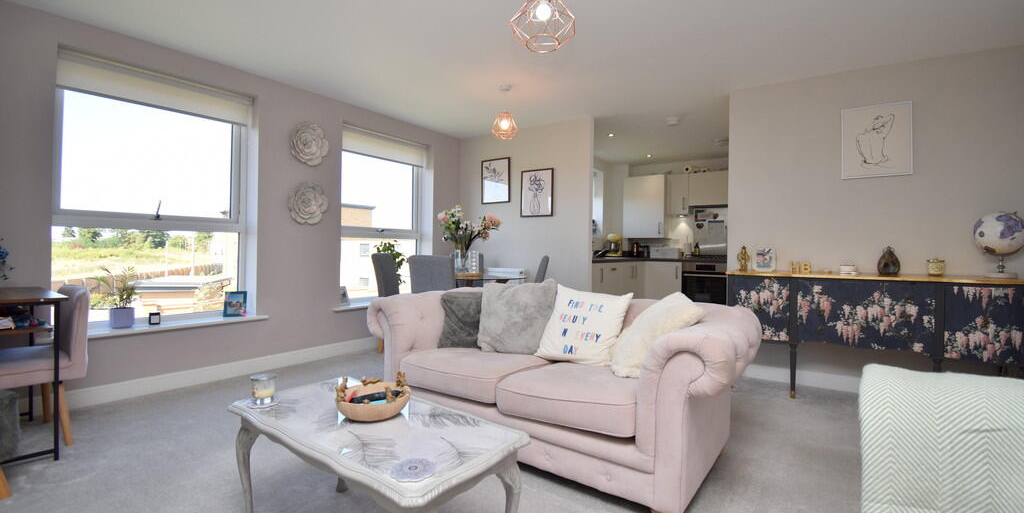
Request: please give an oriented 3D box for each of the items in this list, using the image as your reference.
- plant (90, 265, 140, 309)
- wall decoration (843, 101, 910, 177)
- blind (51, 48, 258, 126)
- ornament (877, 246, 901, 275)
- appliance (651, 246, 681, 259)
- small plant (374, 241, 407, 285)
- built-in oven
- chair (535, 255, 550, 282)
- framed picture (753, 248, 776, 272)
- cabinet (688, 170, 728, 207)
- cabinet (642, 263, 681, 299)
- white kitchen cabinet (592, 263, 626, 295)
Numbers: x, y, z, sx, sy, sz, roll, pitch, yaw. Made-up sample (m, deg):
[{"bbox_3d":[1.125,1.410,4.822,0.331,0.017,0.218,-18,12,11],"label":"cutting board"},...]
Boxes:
[{"bbox_3d":[-2.603,0.203,2.794,0.210,0.280,0.240,2,1,36],"label":"plant"},{"bbox_3d":[2.611,-0.828,3.060,0.395,0.510,0.025,2,1,36],"label":"wall decoration"},{"bbox_3d":[-2.430,-1.149,3.012,0.060,0.235,1.090,2,1,36],"label":"blind"},{"bbox_3d":[2.477,0.031,2.801,0.115,0.192,0.110,1,1,35],"label":"ornament"},{"bbox_3d":[2.201,-0.050,6.075,0.400,0.165,0.200,1,1,35],"label":"appliance"},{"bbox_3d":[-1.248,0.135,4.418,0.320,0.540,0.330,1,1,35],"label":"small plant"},{"bbox_3d":[2.782,0.386,5.990,0.595,0.595,0.540,2,1,36],"label":"built-in oven"},{"bbox_3d":[0.054,0.461,4.029,0.580,0.960,0.460,1,1,6],"label":"chair"},{"bbox_3d":[1.921,0.025,3.253,0.165,0.190,0.030,1,1,35],"label":"framed picture"},{"bbox_3d":[2.879,-0.950,6.088,0.585,0.455,0.320,2,1,36],"label":"cabinet"},{"bbox_3d":[2.247,0.506,6.144,0.500,0.860,0.580,1,1,35],"label":"cabinet"},{"bbox_3d":[0.899,0.509,5.087,0.580,0.860,0.950,1,1,35],"label":"white kitchen cabinet"}]

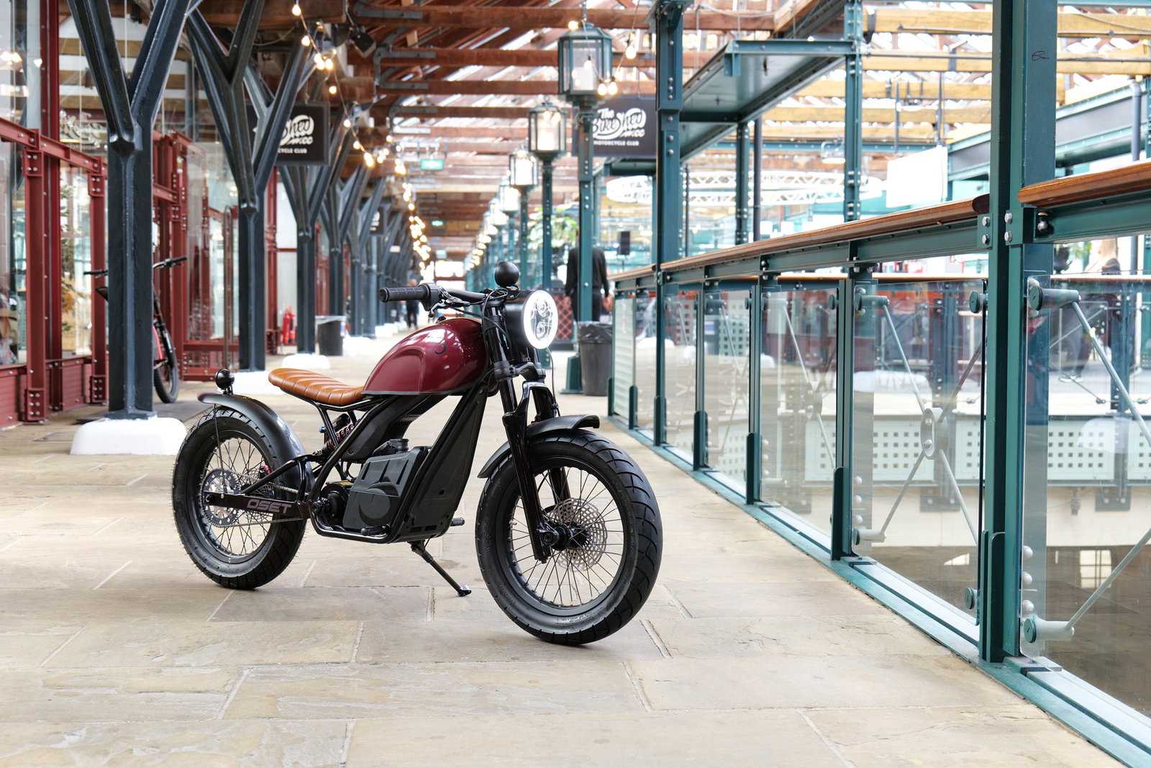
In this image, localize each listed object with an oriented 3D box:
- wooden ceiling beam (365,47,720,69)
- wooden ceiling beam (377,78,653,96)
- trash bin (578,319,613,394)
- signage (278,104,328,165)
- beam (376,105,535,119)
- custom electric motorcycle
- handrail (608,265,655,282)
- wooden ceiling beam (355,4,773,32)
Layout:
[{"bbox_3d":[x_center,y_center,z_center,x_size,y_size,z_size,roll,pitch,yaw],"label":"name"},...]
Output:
[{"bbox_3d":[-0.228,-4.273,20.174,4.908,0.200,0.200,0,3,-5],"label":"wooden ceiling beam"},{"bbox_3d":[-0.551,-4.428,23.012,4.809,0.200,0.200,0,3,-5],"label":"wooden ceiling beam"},{"bbox_3d":[0.266,-0.241,14.640,0.500,0.692,0.500,0,3,-5],"label":"trash bin"},{"bbox_3d":[-3.187,-2.736,16.806,0.968,0.674,0.050,0,3,-5],"label":"signage"},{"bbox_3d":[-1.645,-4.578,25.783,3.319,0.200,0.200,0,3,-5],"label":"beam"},{"bbox_3d":[-0.485,0.147,4.124,1.735,0.936,0.753,2,3,37],"label":"custom electric motorcycle"},{"bbox_3d":[0.425,-0.747,10.373,0.140,0.060,2.486,0,3,-5],"label":"handrail"},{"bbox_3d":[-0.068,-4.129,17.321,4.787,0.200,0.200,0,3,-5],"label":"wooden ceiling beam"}]

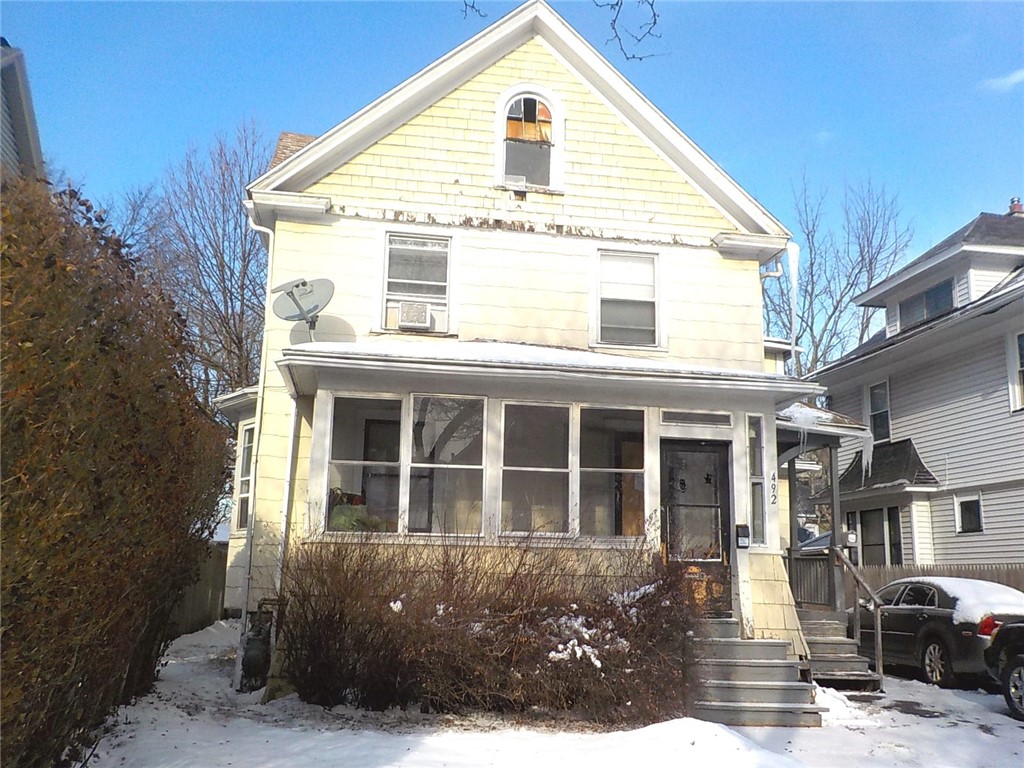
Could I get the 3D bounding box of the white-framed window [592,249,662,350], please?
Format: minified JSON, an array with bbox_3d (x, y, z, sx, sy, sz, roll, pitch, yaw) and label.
[{"bbox_3d":[1.659,-1.213,12.773,1.040,1.451,0.120,3,-12,-8],"label":"white-framed window"}]

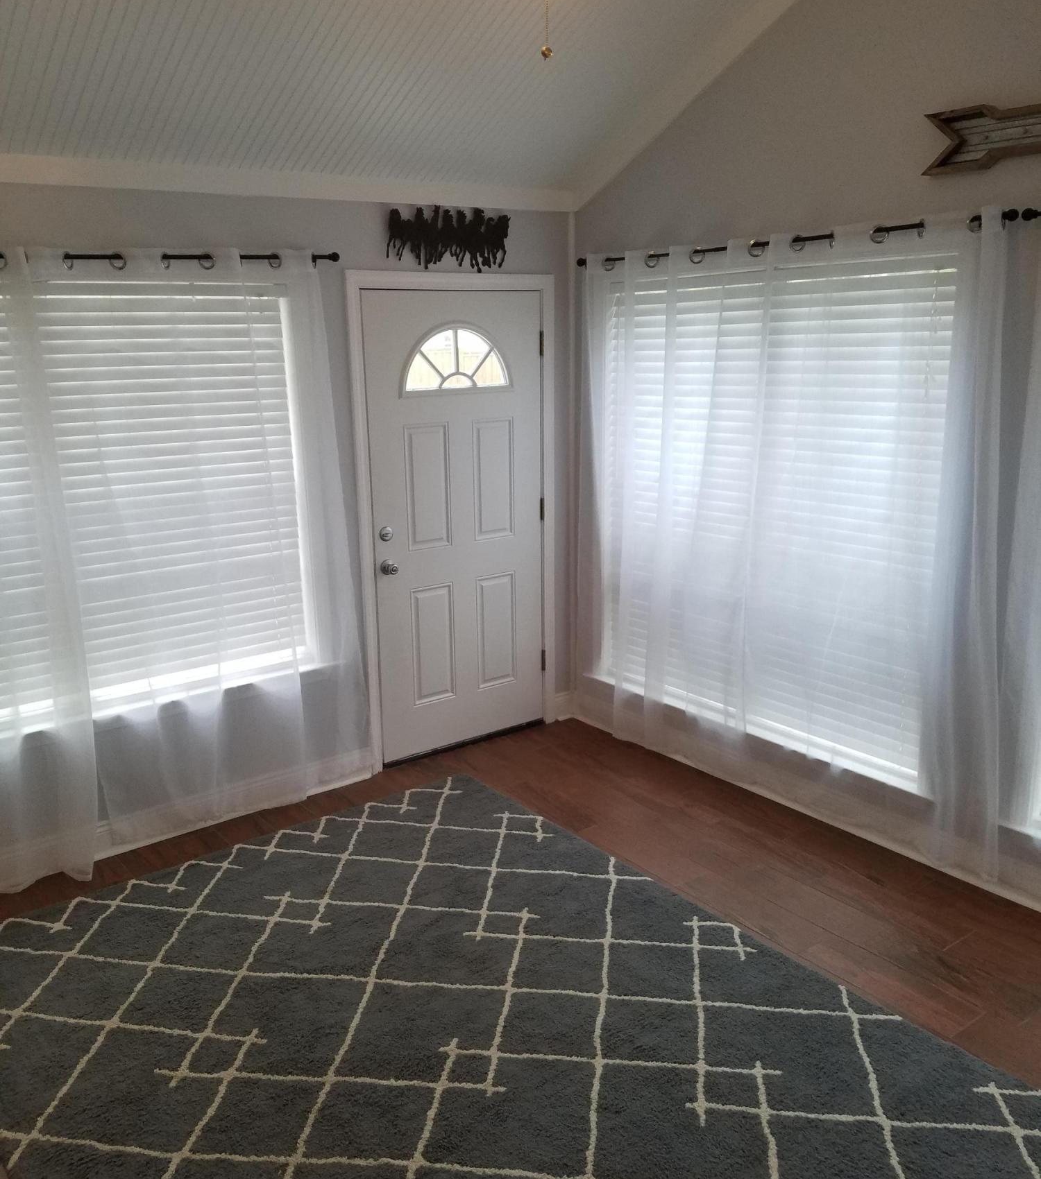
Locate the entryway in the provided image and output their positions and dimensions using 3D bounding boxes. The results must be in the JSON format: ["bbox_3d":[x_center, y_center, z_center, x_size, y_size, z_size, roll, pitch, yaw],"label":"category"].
[{"bbox_3d":[-0.270,-0.301,4.658,1.035,2.120,0.120,-11,17,-36],"label":"entryway"}]

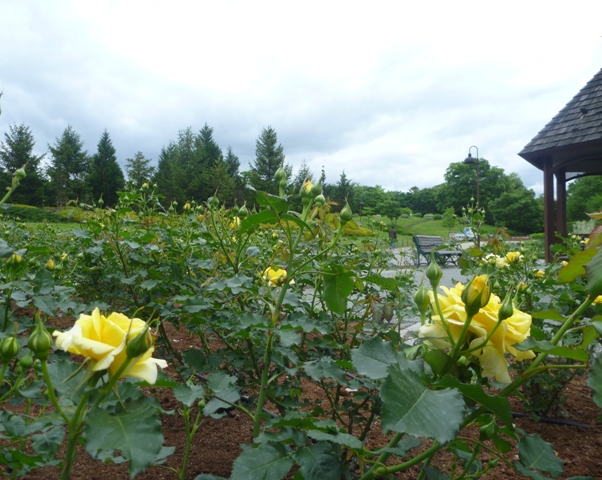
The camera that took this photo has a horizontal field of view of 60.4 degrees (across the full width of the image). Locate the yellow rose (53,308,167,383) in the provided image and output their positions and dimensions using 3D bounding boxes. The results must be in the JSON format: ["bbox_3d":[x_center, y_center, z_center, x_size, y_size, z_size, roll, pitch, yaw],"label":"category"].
[{"bbox_3d":[-0.169,0.095,0.460,0.101,0.068,0.085,-1,0,0],"label":"yellow rose"}]

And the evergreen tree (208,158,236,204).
[{"bbox_3d":[-7.726,-5.553,50.000,2.994,4.829,3.000,-1,0,0],"label":"evergreen tree"}]

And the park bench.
[{"bbox_3d":[3.586,0.308,13.500,0.620,0.800,1.600,-1,-1,38],"label":"park bench"}]

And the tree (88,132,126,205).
[{"bbox_3d":[-18.785,-6.809,50.000,3.863,7.533,3.900,-1,0,0],"label":"tree"}]

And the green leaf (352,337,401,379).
[{"bbox_3d":[0.075,0.119,0.520,0.051,0.044,0.040,-1,0,0],"label":"green leaf"}]

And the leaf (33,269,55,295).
[{"bbox_3d":[-0.555,0.090,1.120,0.046,0.055,0.025,0,-1,0],"label":"leaf"}]

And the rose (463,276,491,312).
[{"bbox_3d":[0.163,0.050,0.480,0.028,0.040,0.028,0,-1,0],"label":"rose"}]

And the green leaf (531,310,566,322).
[{"bbox_3d":[0.301,0.092,0.620,0.052,0.016,0.033,0,-1,0],"label":"green leaf"}]

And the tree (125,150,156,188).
[{"bbox_3d":[-17.982,-7.002,58.000,3.400,6.200,3.400,0,-1,0],"label":"tree"}]

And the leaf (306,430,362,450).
[{"bbox_3d":[0.036,0.221,0.570,0.062,0.022,0.040,0,-1,0],"label":"leaf"}]

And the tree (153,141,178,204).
[{"bbox_3d":[-14.441,-7.193,56.000,3.100,7.200,3.100,0,-1,0],"label":"tree"}]

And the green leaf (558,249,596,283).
[{"bbox_3d":[0.214,0.019,0.400,0.031,0.028,0.030,-1,0,0],"label":"green leaf"}]

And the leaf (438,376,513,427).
[{"bbox_3d":[0.138,0.128,0.410,0.060,0.041,0.040,-1,0,0],"label":"leaf"}]

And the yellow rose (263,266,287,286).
[{"bbox_3d":[-0.058,0.089,1.250,0.065,0.051,0.060,-1,0,0],"label":"yellow rose"}]

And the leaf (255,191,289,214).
[{"bbox_3d":[-0.036,-0.046,0.630,0.039,0.028,0.035,-1,0,0],"label":"leaf"}]

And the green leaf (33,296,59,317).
[{"bbox_3d":[-0.542,0.141,1.100,0.050,0.042,0.030,0,-1,0],"label":"green leaf"}]

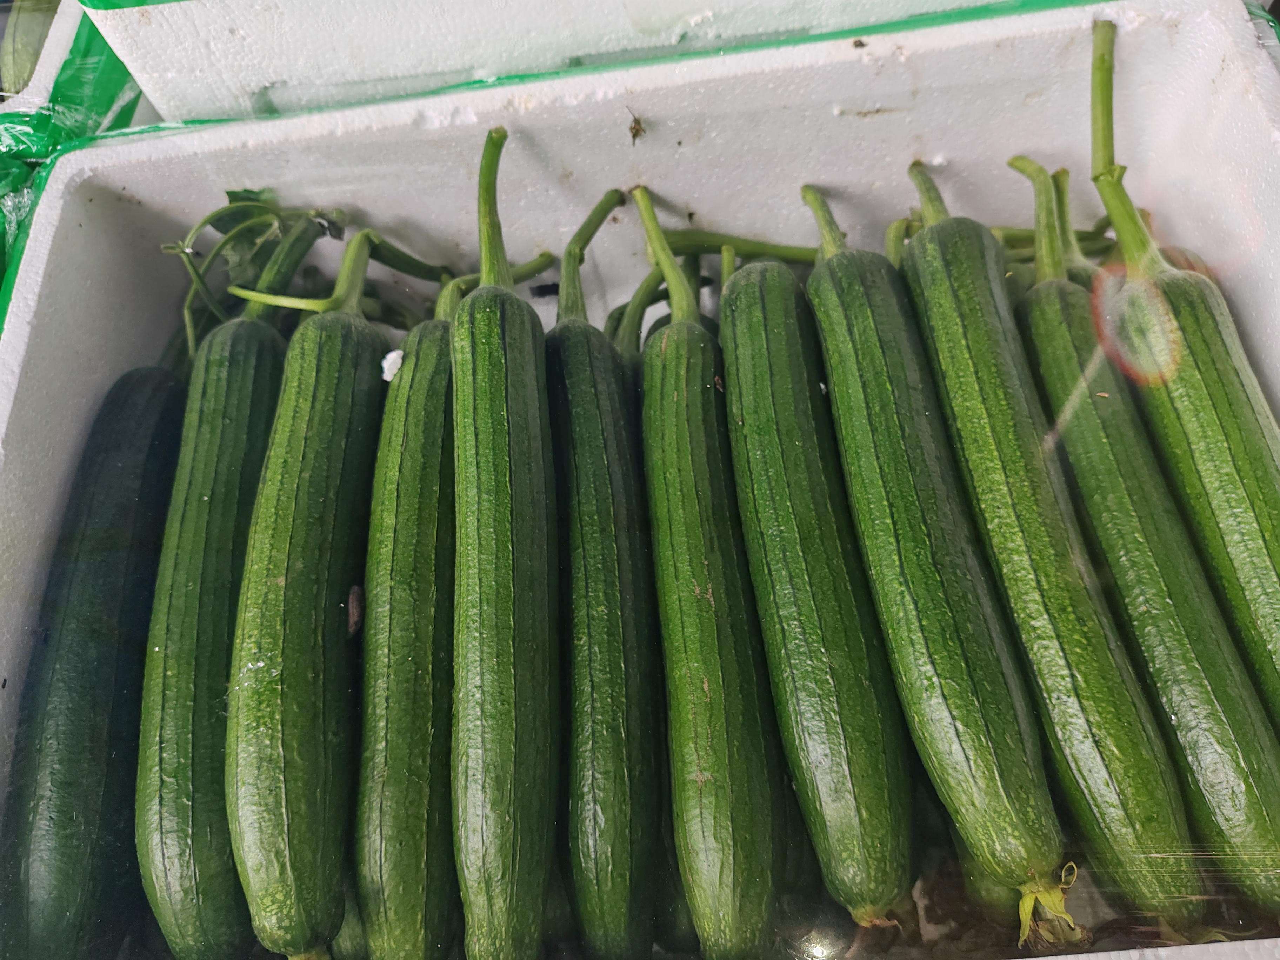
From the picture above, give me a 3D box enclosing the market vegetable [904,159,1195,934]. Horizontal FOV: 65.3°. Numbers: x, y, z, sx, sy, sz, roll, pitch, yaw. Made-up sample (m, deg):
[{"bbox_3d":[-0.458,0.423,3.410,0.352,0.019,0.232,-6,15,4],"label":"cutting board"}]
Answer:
[{"bbox_3d":[0.172,-0.006,0.453,0.051,0.049,0.385,-8,60,5],"label":"market vegetable"}]

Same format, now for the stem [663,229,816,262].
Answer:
[{"bbox_3d":[0.056,-0.132,0.566,0.091,0.014,0.014,10,66,19],"label":"stem"}]

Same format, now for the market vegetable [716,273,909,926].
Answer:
[{"bbox_3d":[0.074,0.024,0.454,0.048,0.048,0.325,-7,60,5],"label":"market vegetable"}]

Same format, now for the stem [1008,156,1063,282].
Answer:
[{"bbox_3d":[0.211,-0.138,0.531,0.024,0.018,0.072,-5,81,6],"label":"stem"}]

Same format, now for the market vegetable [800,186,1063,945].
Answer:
[{"bbox_3d":[0.124,0.003,0.456,0.054,0.050,0.377,-9,60,4],"label":"market vegetable"}]

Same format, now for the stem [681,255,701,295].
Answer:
[{"bbox_3d":[0.029,-0.116,0.576,0.011,0.010,0.033,0,75,8],"label":"stem"}]

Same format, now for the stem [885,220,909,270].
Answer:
[{"bbox_3d":[0.141,-0.128,0.547,0.011,0.010,0.037,4,67,11],"label":"stem"}]

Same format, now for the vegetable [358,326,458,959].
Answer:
[{"bbox_3d":[-0.106,0.052,0.480,0.046,0.047,0.333,-8,60,4],"label":"vegetable"}]

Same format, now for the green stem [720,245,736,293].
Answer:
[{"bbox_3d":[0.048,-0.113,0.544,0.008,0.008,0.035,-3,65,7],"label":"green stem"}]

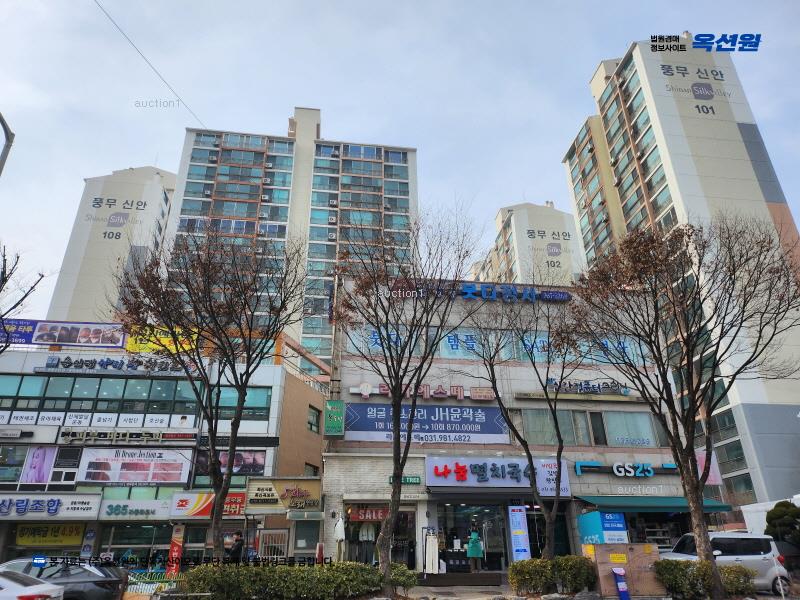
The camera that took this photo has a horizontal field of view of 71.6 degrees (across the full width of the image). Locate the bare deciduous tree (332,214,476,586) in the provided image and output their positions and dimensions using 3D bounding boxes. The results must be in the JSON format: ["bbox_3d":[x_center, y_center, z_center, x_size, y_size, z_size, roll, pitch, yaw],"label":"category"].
[{"bbox_3d":[0.301,2.315,15.721,4.530,10.520,4.530,3,-26,-7],"label":"bare deciduous tree"}]

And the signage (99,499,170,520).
[{"bbox_3d":[-10.748,8.613,22.710,2.662,0.777,0.250,3,-26,-8],"label":"signage"}]

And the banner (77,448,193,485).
[{"bbox_3d":[-11.159,7.046,23.508,4.448,1.441,0.120,3,-26,-8],"label":"banner"}]

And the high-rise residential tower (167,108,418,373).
[{"bbox_3d":[-14.123,1.868,73.899,32.210,61.480,12.500,3,-26,-8],"label":"high-rise residential tower"}]

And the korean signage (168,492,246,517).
[{"bbox_3d":[-8.371,9.077,24.489,3.154,0.969,0.400,3,-26,-7],"label":"korean signage"}]

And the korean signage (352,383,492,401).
[{"bbox_3d":[0.969,3.661,21.856,5.840,0.624,0.300,3,-26,-7],"label":"korean signage"}]

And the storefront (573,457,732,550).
[{"bbox_3d":[8.979,7.960,20.489,5.010,4.130,3.000,3,-26,-7],"label":"storefront"}]

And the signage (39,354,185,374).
[{"bbox_3d":[-13.844,3.237,27.026,6.881,0.758,0.300,3,-26,-7],"label":"signage"}]

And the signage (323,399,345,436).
[{"bbox_3d":[-2.444,4.447,20.744,0.739,1.338,0.250,3,-26,-8],"label":"signage"}]

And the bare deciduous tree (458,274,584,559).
[{"bbox_3d":[3.847,3.335,16.355,4.036,9.069,4.036,3,-26,-7],"label":"bare deciduous tree"}]

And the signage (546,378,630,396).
[{"bbox_3d":[7.740,3.617,22.795,3.572,0.596,0.150,3,-26,-8],"label":"signage"}]

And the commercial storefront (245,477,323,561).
[{"bbox_3d":[-4.317,8.516,20.558,2.750,3.600,1.800,3,-26,-7],"label":"commercial storefront"}]

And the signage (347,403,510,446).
[{"bbox_3d":[1.098,4.737,21.247,6.359,1.420,0.080,3,-26,-8],"label":"signage"}]

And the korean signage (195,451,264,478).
[{"bbox_3d":[-7.361,7.140,24.221,2.915,1.041,0.080,3,-26,-8],"label":"korean signage"}]

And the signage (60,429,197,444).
[{"bbox_3d":[-12.498,6.364,25.753,6.029,0.594,0.250,3,-26,-7],"label":"signage"}]

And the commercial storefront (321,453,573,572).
[{"bbox_3d":[1.686,7.908,20.304,9.040,3.980,2.400,3,-26,-7],"label":"commercial storefront"}]

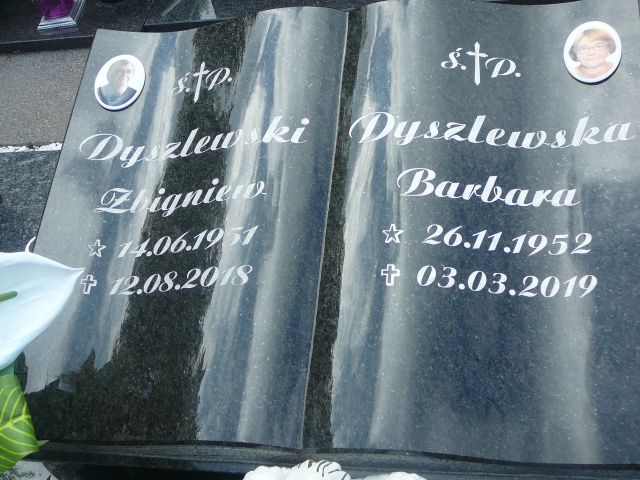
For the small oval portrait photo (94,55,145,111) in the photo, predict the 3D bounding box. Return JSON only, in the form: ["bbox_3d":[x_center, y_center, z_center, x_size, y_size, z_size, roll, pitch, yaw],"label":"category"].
[{"bbox_3d":[-0.255,-0.201,1.060,0.063,0.008,0.085,4,64,3],"label":"small oval portrait photo"}]

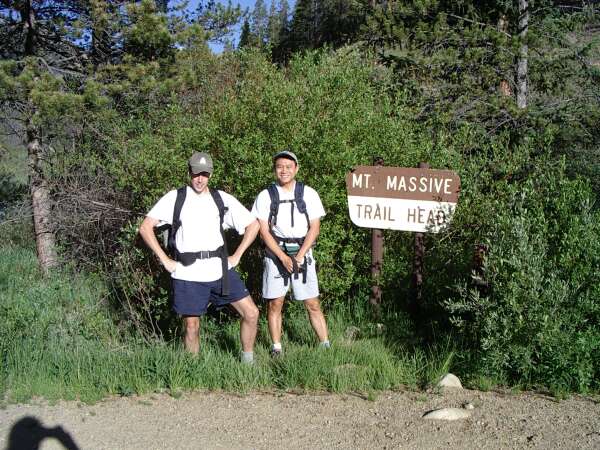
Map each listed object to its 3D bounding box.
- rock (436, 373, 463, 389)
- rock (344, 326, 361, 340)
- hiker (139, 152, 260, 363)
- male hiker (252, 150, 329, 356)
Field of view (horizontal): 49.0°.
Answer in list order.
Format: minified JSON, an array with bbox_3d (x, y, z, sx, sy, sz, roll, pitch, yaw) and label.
[{"bbox_3d":[1.112,1.161,4.900,0.190,0.120,0.150,0,4,0],"label":"rock"},{"bbox_3d":[0.490,1.018,6.150,0.155,0.140,0.150,0,4,0],"label":"rock"},{"bbox_3d":[-0.827,0.284,5.420,0.960,1.770,0.500,-1,4,-12],"label":"hiker"},{"bbox_3d":[-0.081,0.251,5.600,0.620,1.750,0.420,0,4,-6],"label":"male hiker"}]

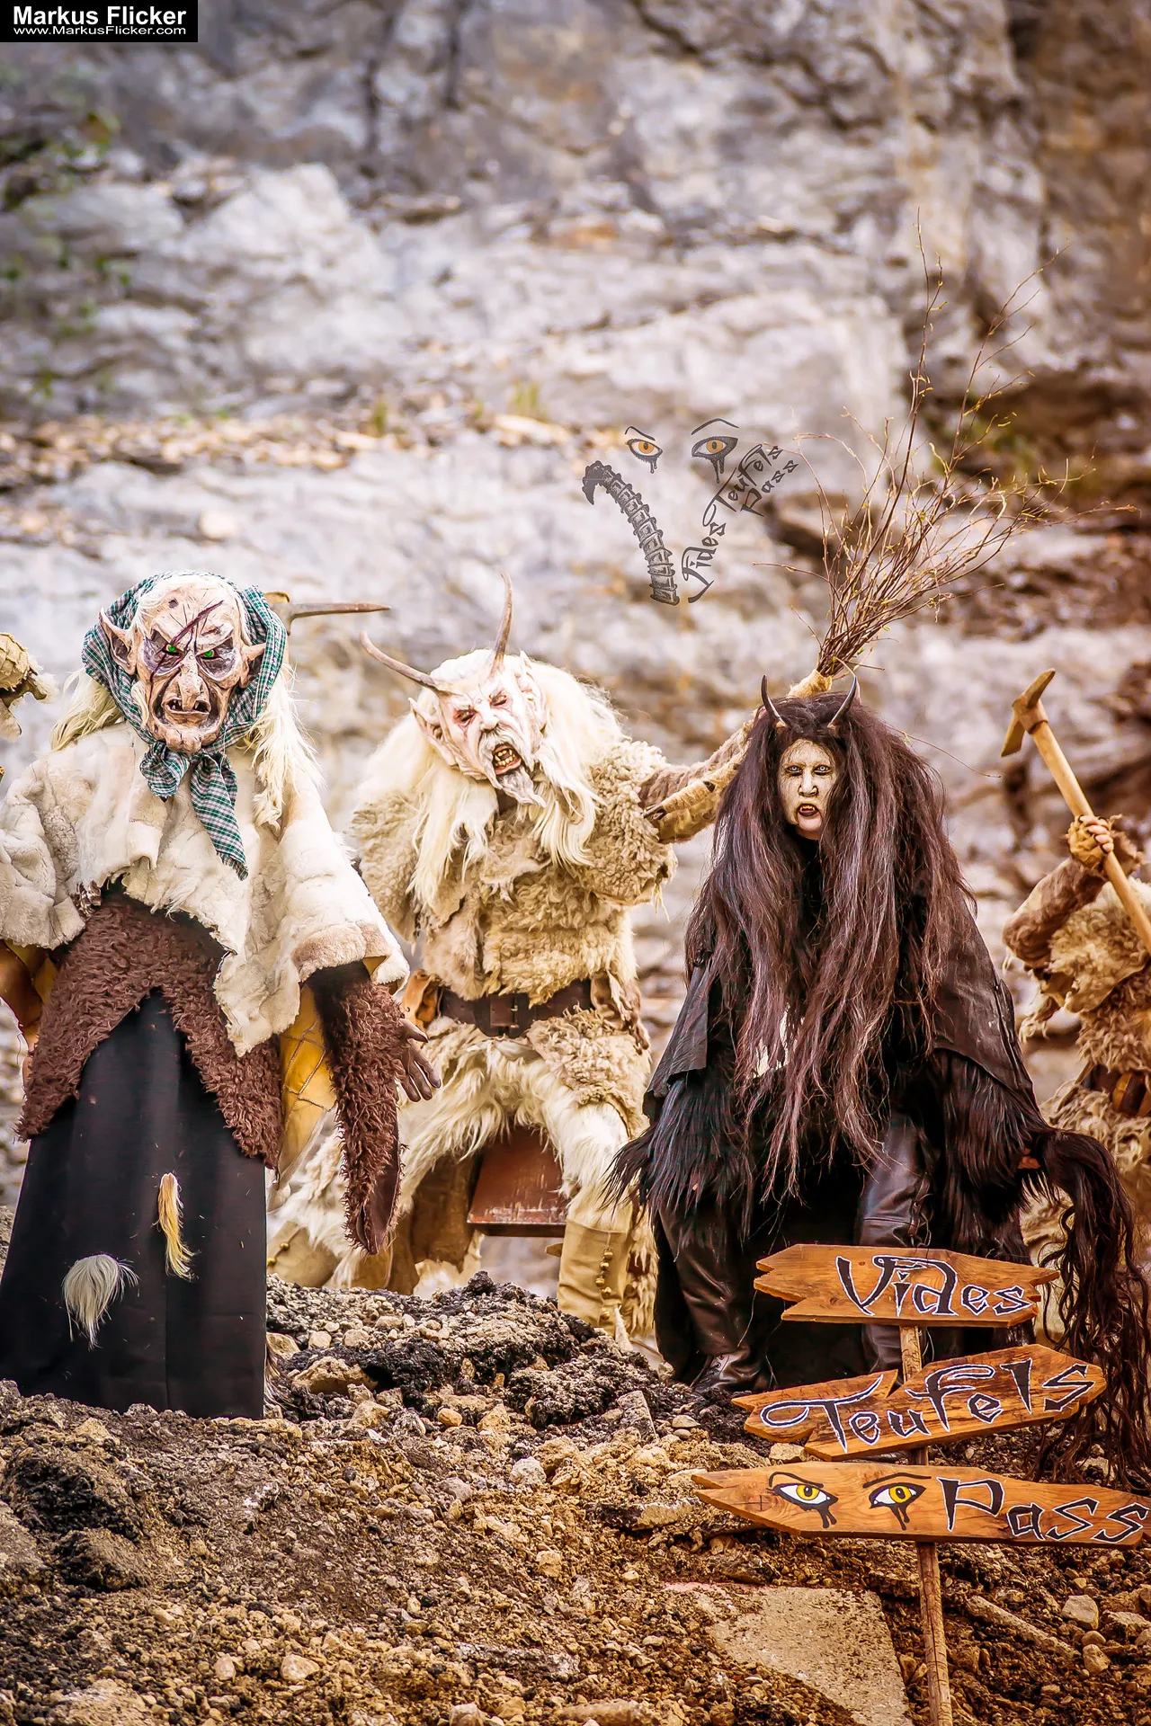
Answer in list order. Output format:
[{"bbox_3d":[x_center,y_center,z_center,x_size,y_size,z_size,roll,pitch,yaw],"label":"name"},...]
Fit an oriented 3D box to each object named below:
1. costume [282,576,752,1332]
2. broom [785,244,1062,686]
[{"bbox_3d":[-0.130,0.275,20.600,1.070,1.450,0.620,0,0,3],"label":"costume"},{"bbox_3d":[0.810,-0.850,21.400,0.650,1.130,0.550,24,0,0],"label":"broom"}]

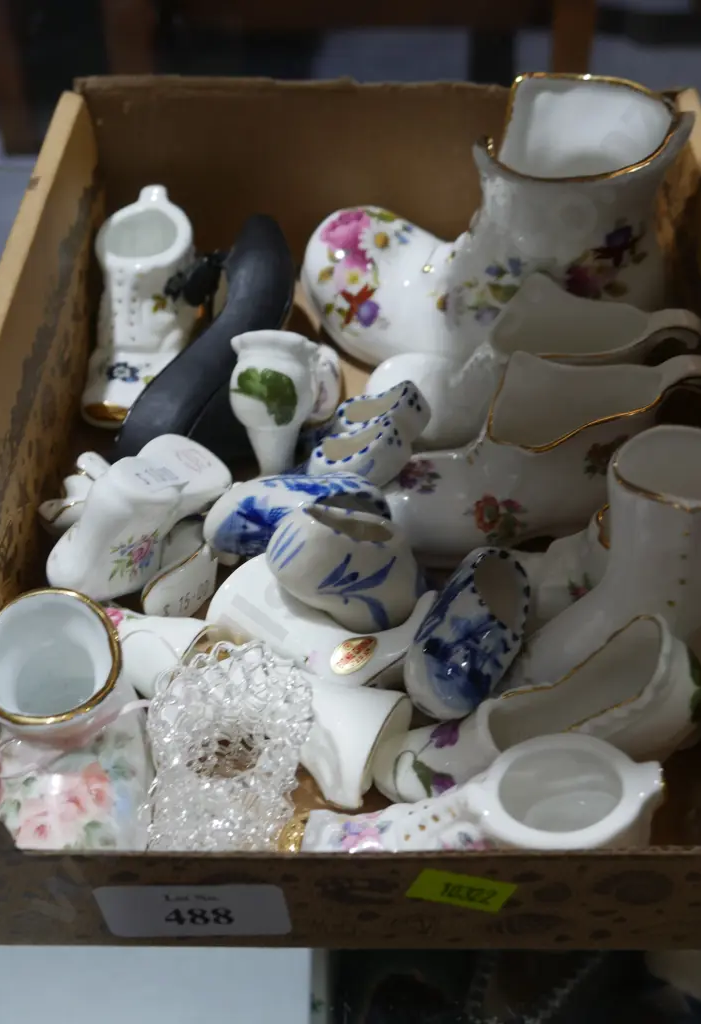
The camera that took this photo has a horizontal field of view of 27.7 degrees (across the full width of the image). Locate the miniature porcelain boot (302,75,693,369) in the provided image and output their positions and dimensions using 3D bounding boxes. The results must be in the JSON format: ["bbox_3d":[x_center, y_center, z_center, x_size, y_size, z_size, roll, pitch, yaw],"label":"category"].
[{"bbox_3d":[0.062,-0.118,0.604,0.154,0.112,0.082,4,42,4],"label":"miniature porcelain boot"}]

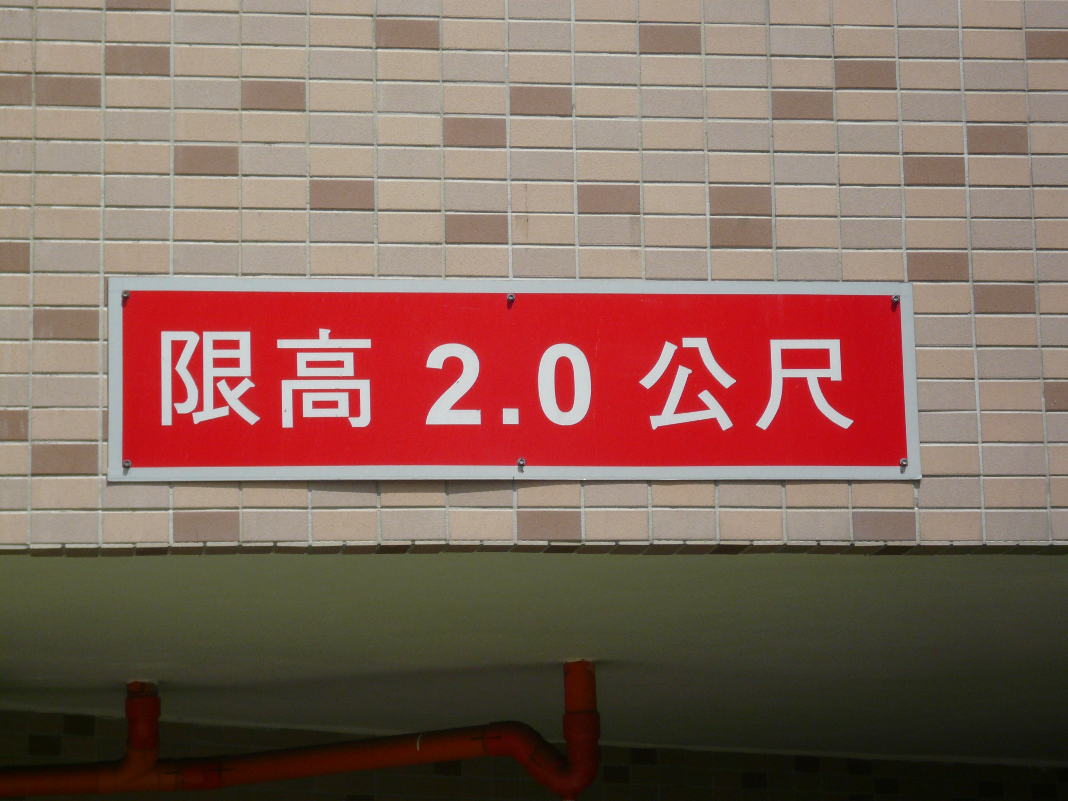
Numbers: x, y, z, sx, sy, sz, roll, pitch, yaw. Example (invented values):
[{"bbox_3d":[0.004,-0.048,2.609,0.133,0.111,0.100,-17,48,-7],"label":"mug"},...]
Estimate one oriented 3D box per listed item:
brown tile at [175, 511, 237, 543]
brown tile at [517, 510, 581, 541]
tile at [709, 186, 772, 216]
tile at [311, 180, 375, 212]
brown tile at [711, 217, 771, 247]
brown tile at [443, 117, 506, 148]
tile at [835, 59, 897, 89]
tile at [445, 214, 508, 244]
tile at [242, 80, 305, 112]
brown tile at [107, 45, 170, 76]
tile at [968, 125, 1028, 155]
[{"bbox_3d":[-0.472,0.182,4.532,0.095,0.045,0.009,0,-11,-8],"label":"brown tile"},{"bbox_3d":[0.021,0.184,4.598,0.095,0.046,0.008,0,-11,-7],"label":"brown tile"},{"bbox_3d":[0.309,-0.299,4.731,0.095,0.045,0.009,0,-12,-7],"label":"tile"},{"bbox_3d":[-0.285,-0.304,4.659,0.095,0.045,0.009,0,-12,-7],"label":"tile"},{"bbox_3d":[0.309,-0.251,4.718,0.095,0.045,0.009,0,-11,-8],"label":"brown tile"},{"bbox_3d":[-0.089,-0.398,4.700,0.095,0.046,0.008,0,-11,-7],"label":"brown tile"},{"bbox_3d":[0.505,-0.495,4.797,0.095,0.046,0.008,0,-11,-7],"label":"tile"},{"bbox_3d":[-0.086,-0.254,4.673,0.095,0.045,0.009,0,-12,-7],"label":"tile"},{"bbox_3d":[-0.387,-0.450,4.663,0.095,0.045,0.009,0,-11,-8],"label":"tile"},{"bbox_3d":[-0.587,-0.501,4.656,0.095,0.046,0.008,0,-11,-7],"label":"brown tile"},{"bbox_3d":[0.706,-0.396,4.803,0.095,0.046,0.008,0,-11,-7],"label":"tile"}]

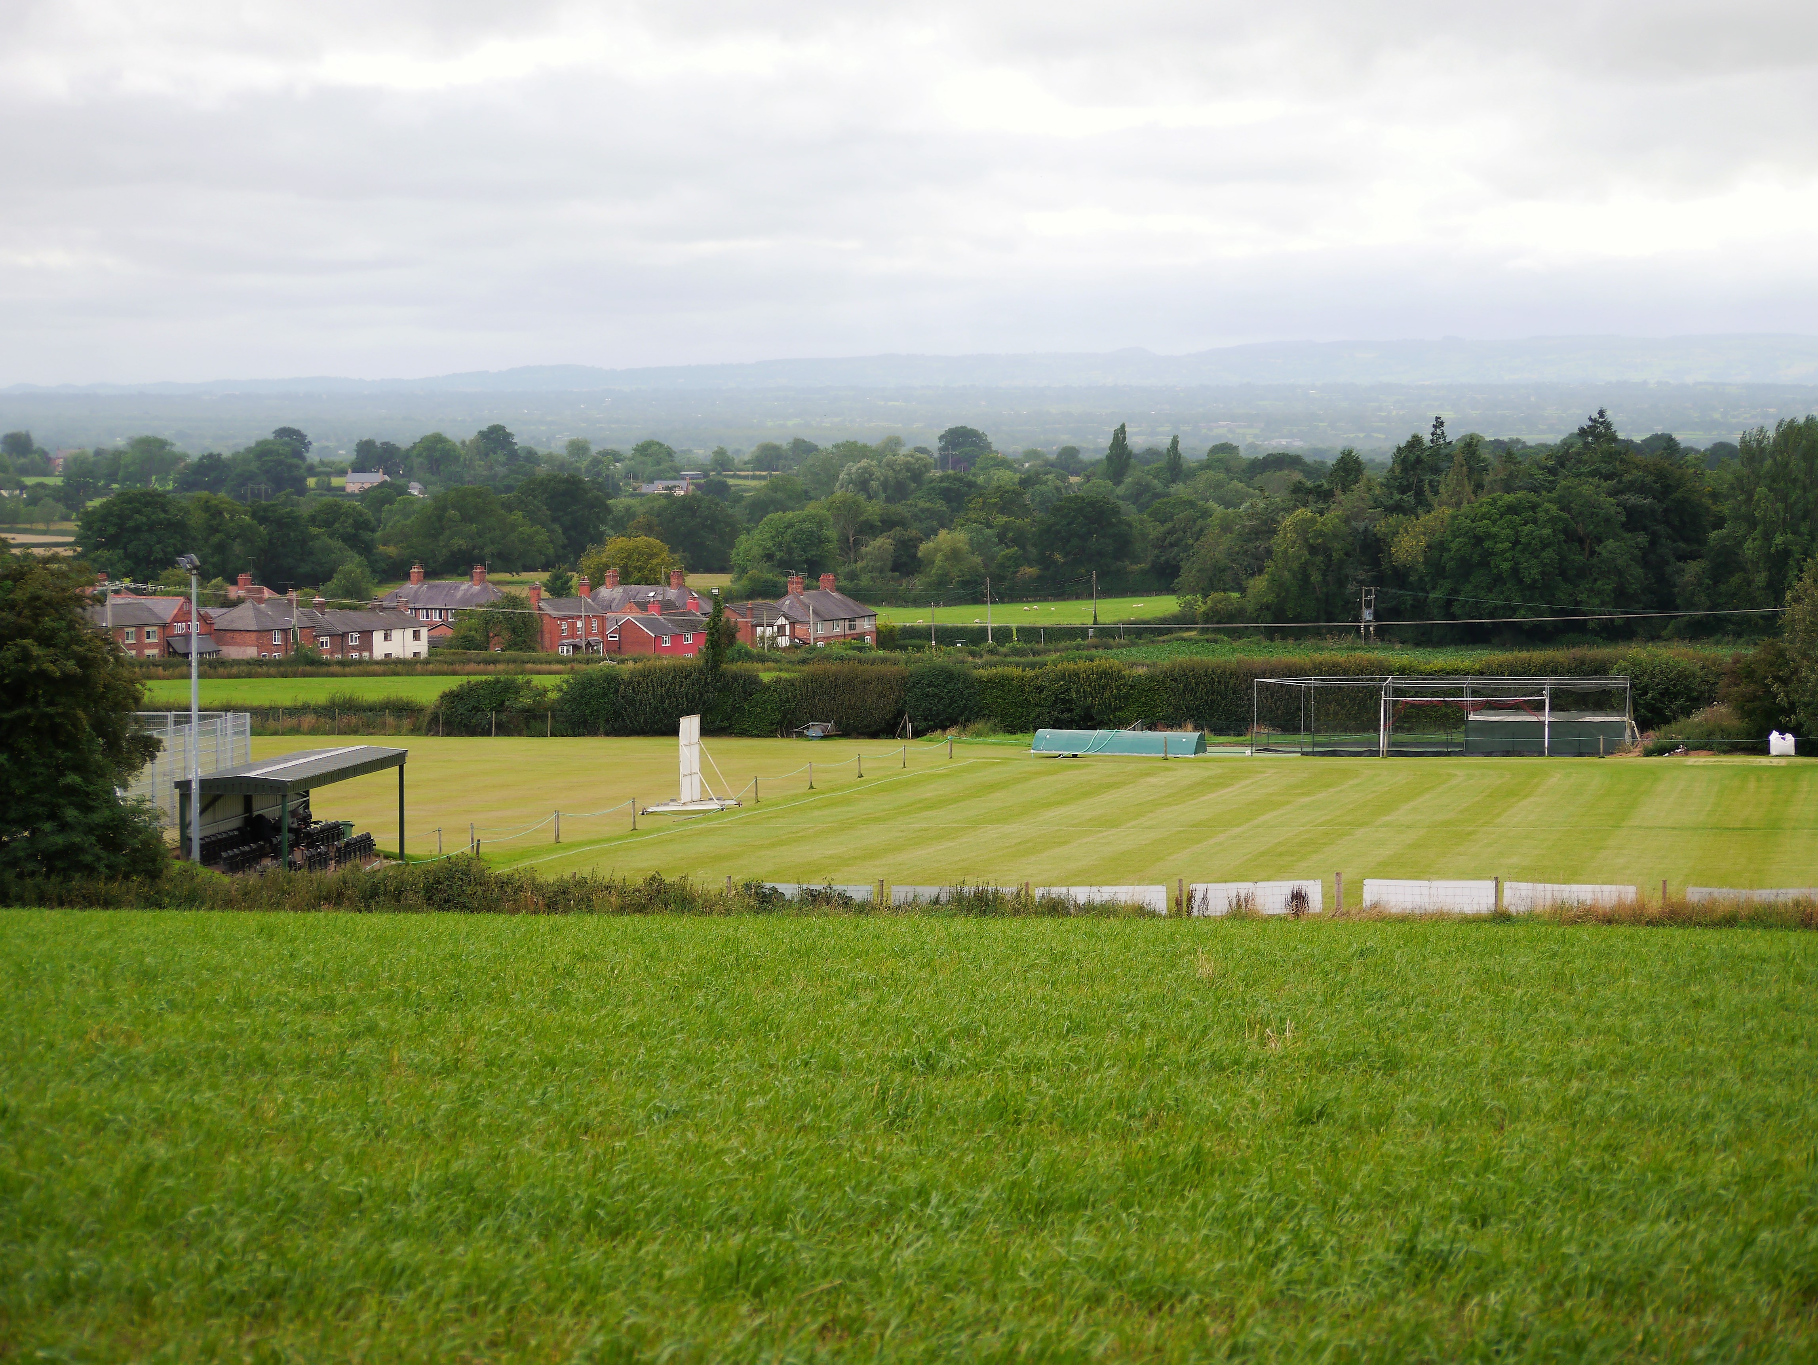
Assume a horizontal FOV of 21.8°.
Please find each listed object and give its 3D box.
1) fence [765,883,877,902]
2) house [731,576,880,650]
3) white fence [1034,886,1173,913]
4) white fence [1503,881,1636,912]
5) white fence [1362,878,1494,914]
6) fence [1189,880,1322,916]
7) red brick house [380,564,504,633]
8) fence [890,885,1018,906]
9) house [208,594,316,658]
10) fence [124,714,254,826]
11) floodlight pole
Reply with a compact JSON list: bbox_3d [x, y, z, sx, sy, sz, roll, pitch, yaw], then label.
[{"bbox_3d":[-1.869,4.024,87.000,2.440,0.610,0.050,0,4,0],"label":"fence"},{"bbox_3d":[-11.754,-7.918,555.000,8.300,9.600,17.500,3,5,37],"label":"house"},{"bbox_3d":[3.536,4.058,87.000,2.440,0.610,0.050,0,4,0],"label":"white fence"},{"bbox_3d":[12.181,3.998,87.000,2.440,0.610,0.050,0,4,0],"label":"white fence"},{"bbox_3d":[9.589,3.946,87.000,2.440,0.610,0.050,0,4,0],"label":"white fence"},{"bbox_3d":[6.390,3.985,87.000,2.440,0.610,0.050,0,4,0],"label":"fence"},{"bbox_3d":[-54.923,-8.494,560.000,16.500,10.000,7.500,2,4,22],"label":"red brick house"},{"bbox_3d":[0.889,4.050,87.000,2.440,0.610,0.050,0,4,0],"label":"fence"},{"bbox_3d":[-67.705,-5.598,497.000,6.300,8.300,9.200,4,5,44],"label":"house"},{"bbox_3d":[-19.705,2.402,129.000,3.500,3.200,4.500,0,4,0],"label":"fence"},{"bbox_3d":[-18.622,0.702,123.000,0.500,8.000,0.550,0,4,0],"label":"floodlight pole"}]

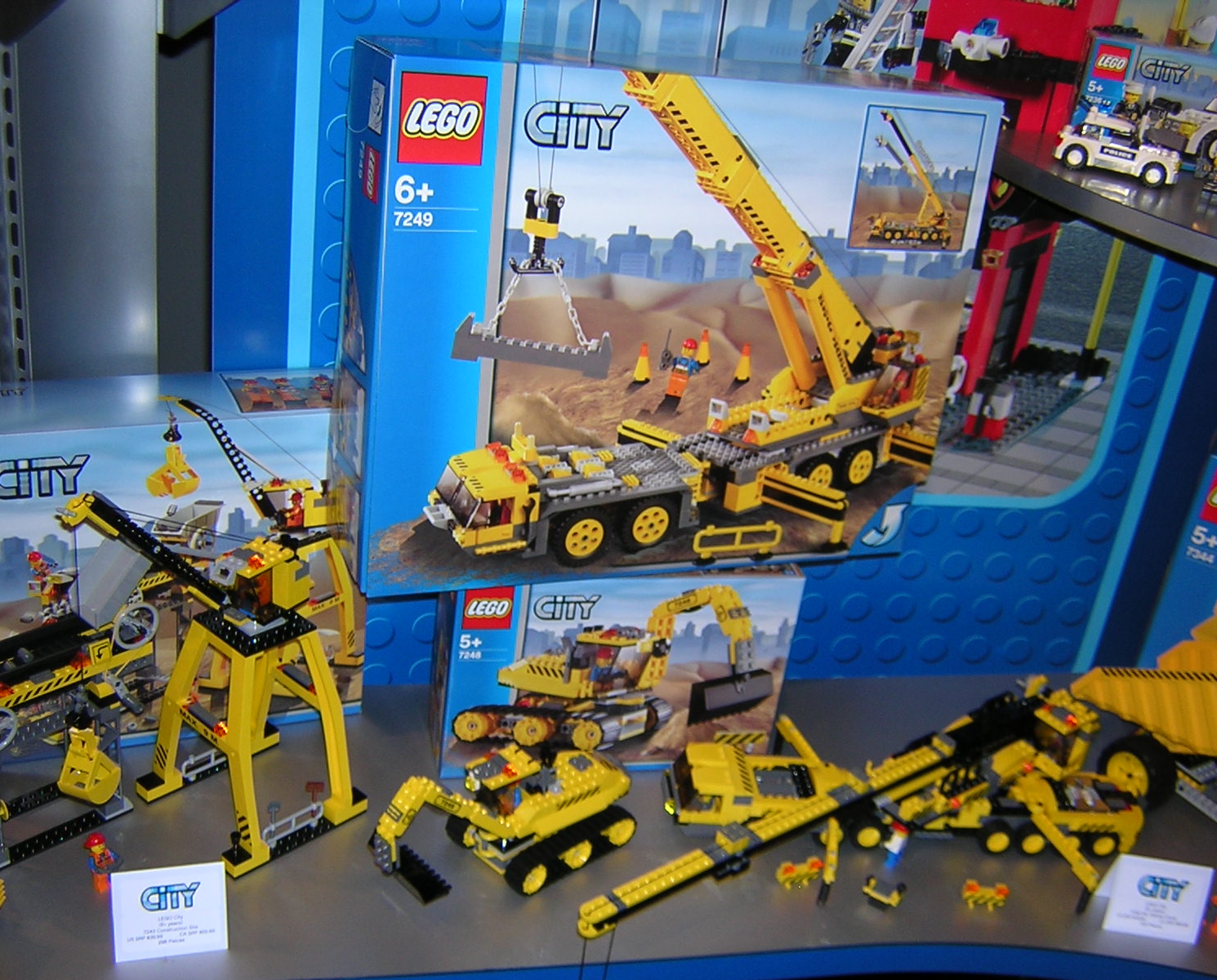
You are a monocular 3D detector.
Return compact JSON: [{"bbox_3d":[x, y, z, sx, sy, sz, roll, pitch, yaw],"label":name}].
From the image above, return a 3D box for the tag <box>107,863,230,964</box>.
[{"bbox_3d":[-0.301,0.285,0.936,0.073,0.059,0.039,-1,27,-19],"label":"tag"}]

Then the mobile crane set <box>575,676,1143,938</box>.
[{"bbox_3d":[0.214,0.231,1.098,0.501,0.146,0.226,2,26,-12],"label":"mobile crane set"}]

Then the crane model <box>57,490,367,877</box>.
[{"bbox_3d":[-0.292,0.119,0.986,0.129,0.314,0.211,27,31,34],"label":"crane model"}]

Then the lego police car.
[{"bbox_3d":[0.412,-0.274,1.084,0.098,0.046,0.038,22,29,27],"label":"lego police car"}]

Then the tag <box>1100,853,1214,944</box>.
[{"bbox_3d":[0.434,0.319,1.081,0.073,0.059,0.039,9,25,2],"label":"tag"}]

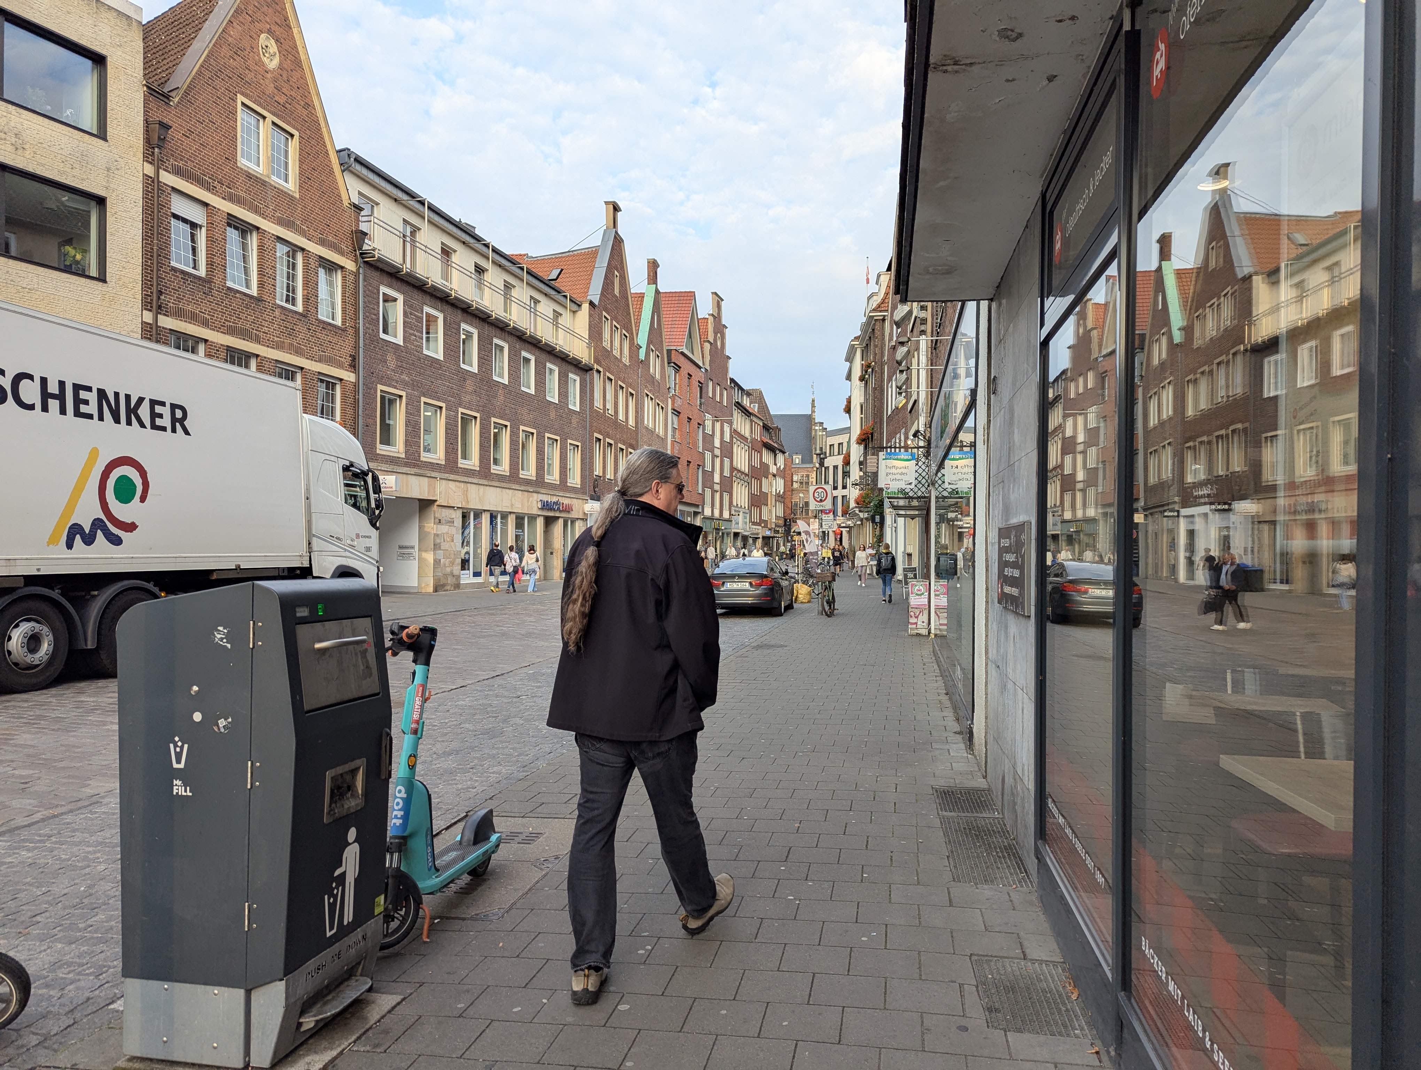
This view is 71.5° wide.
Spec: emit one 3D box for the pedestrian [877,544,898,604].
[{"bbox_3d":[4.896,1.058,27.435,0.520,1.680,0.450,0,-1,10],"label":"pedestrian"}]

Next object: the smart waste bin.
[{"bbox_3d":[-1.405,0.831,3.179,0.490,1.380,0.670,0,-1,12],"label":"smart waste bin"}]

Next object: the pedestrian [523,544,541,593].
[{"bbox_3d":[-6.101,1.162,33.821,0.500,1.610,0.420,0,-1,11],"label":"pedestrian"}]

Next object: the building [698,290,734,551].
[{"bbox_3d":[-5.099,-8.361,80.388,12.000,21.709,9.845,0,-1,15],"label":"building"}]

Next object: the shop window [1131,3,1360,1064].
[{"bbox_3d":[1.140,-0.100,2.252,0.080,2.950,1.417,0,-1,10],"label":"shop window"}]

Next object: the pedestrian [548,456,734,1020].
[{"bbox_3d":[-0.239,0.633,3.572,0.600,1.860,0.740,0,-1,24],"label":"pedestrian"}]

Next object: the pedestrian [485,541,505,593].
[{"bbox_3d":[-7.288,1.104,33.337,0.520,1.700,0.450,0,-1,11],"label":"pedestrian"}]

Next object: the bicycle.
[{"bbox_3d":[2.588,1.281,22.060,0.600,1.060,1.750,0,-1,5],"label":"bicycle"}]

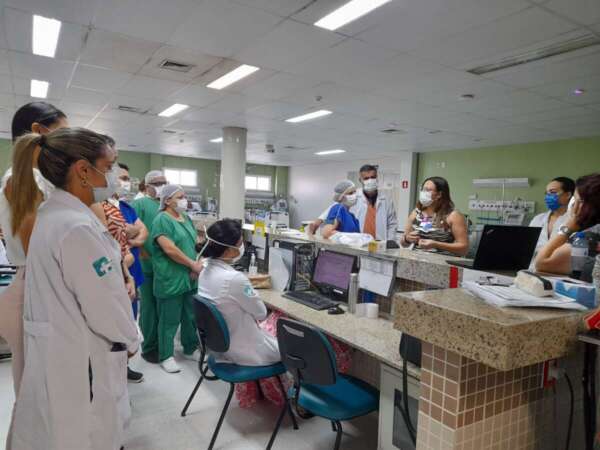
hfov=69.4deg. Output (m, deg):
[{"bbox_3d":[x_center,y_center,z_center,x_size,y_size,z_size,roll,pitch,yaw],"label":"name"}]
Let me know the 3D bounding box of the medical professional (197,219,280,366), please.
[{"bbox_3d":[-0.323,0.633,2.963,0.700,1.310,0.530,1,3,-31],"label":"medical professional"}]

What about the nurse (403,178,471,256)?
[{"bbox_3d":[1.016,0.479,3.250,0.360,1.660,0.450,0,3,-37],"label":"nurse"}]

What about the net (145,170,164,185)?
[{"bbox_3d":[-1.298,-0.423,3.880,0.200,0.135,0.170,3,2,22],"label":"net"}]

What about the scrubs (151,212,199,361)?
[{"bbox_3d":[-1.066,0.514,3.710,0.320,1.260,0.450,3,2,21],"label":"scrubs"}]

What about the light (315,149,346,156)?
[{"bbox_3d":[0.822,-2.027,12.076,0.230,0.070,1.220,1,3,-31],"label":"light"}]

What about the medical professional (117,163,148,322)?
[{"bbox_3d":[-1.362,0.375,3.270,0.350,1.690,0.470,3,2,18],"label":"medical professional"}]

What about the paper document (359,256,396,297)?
[{"bbox_3d":[0.466,0.316,2.707,0.020,0.210,0.290,1,3,-31],"label":"paper document"}]

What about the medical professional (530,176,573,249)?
[{"bbox_3d":[1.733,0.517,2.850,0.320,1.670,0.470,0,3,-38],"label":"medical professional"}]

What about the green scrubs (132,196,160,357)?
[{"bbox_3d":[-1.327,0.471,3.984,0.320,1.420,0.500,3,3,6],"label":"green scrubs"}]

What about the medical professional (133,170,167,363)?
[{"bbox_3d":[-1.323,0.366,3.978,0.340,1.730,0.520,3,3,6],"label":"medical professional"}]

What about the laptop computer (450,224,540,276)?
[{"bbox_3d":[1.131,0.122,2.548,0.368,0.253,0.338,2,2,-13],"label":"laptop computer"}]

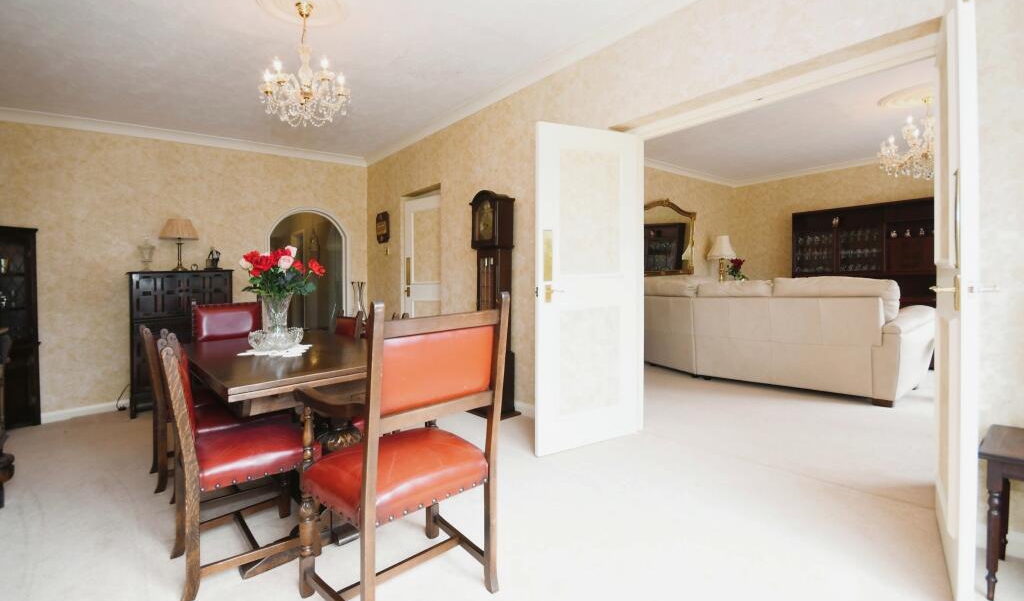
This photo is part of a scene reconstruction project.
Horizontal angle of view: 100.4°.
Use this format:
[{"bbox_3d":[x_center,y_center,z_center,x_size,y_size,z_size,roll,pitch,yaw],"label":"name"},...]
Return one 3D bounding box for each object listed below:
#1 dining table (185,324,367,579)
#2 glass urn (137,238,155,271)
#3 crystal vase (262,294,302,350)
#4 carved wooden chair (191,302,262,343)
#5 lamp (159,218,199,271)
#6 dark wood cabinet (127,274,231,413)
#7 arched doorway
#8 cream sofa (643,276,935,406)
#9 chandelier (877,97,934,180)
[{"bbox_3d":[-1.000,0.600,1.990,1.350,0.750,0.820,1,3,44],"label":"dining table"},{"bbox_3d":[-3.319,-0.417,3.870,0.125,0.308,0.125,-3,3,-42],"label":"glass urn"},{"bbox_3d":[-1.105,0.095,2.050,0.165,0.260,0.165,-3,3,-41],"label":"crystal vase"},{"bbox_3d":[-1.930,0.475,3.020,0.530,1.000,0.540,-3,3,-45],"label":"carved wooden chair"},{"bbox_3d":[-2.990,-0.500,3.830,0.290,0.485,0.290,-3,3,-41],"label":"lamp"},{"bbox_3d":[-2.930,0.340,3.810,0.730,1.170,0.420,-3,3,-41],"label":"dark wood cabinet"},{"bbox_3d":[-2.423,-0.095,5.080,0.920,1.980,0.150,-4,3,-42],"label":"arched doorway"},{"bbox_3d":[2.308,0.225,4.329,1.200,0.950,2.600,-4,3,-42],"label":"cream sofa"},{"bbox_3d":[3.816,-1.472,3.900,0.680,0.750,0.680,-4,3,-42],"label":"chandelier"}]

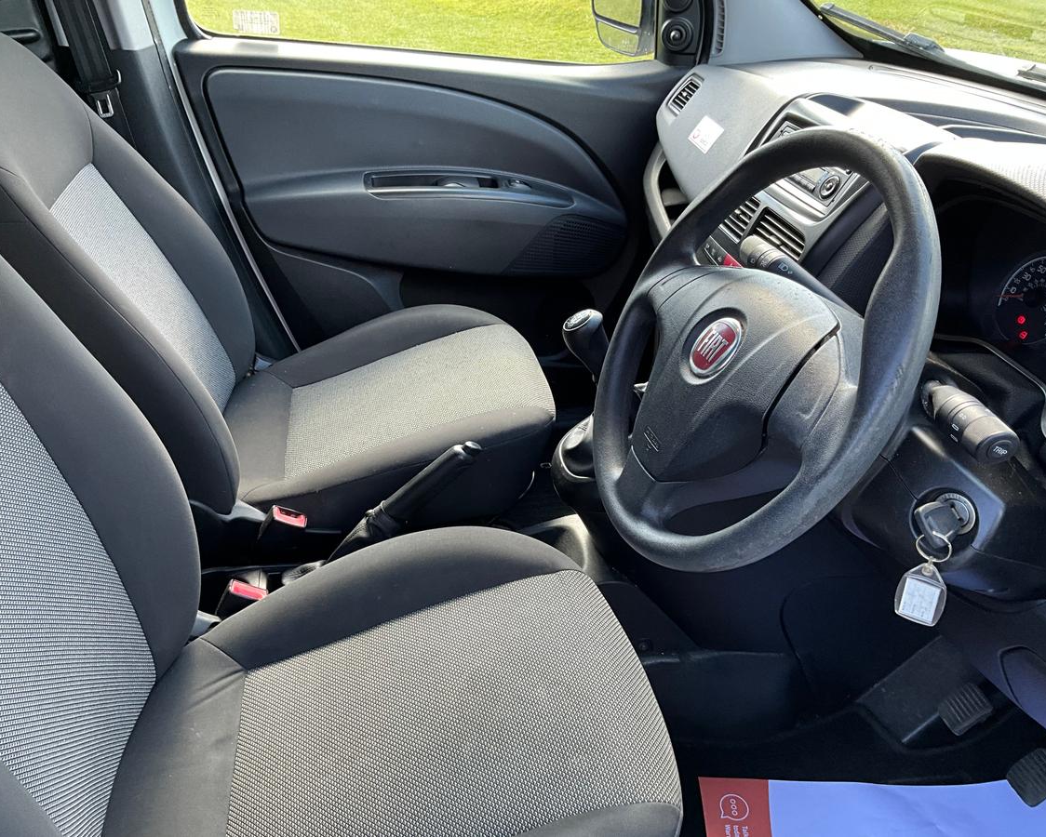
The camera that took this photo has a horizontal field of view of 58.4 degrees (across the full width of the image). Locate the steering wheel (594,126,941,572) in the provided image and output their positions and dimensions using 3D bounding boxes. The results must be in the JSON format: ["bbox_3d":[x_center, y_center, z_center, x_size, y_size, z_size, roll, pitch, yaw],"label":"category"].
[{"bbox_3d":[0.197,-0.053,0.787,0.100,0.380,0.380,20,21,-25],"label":"steering wheel"}]

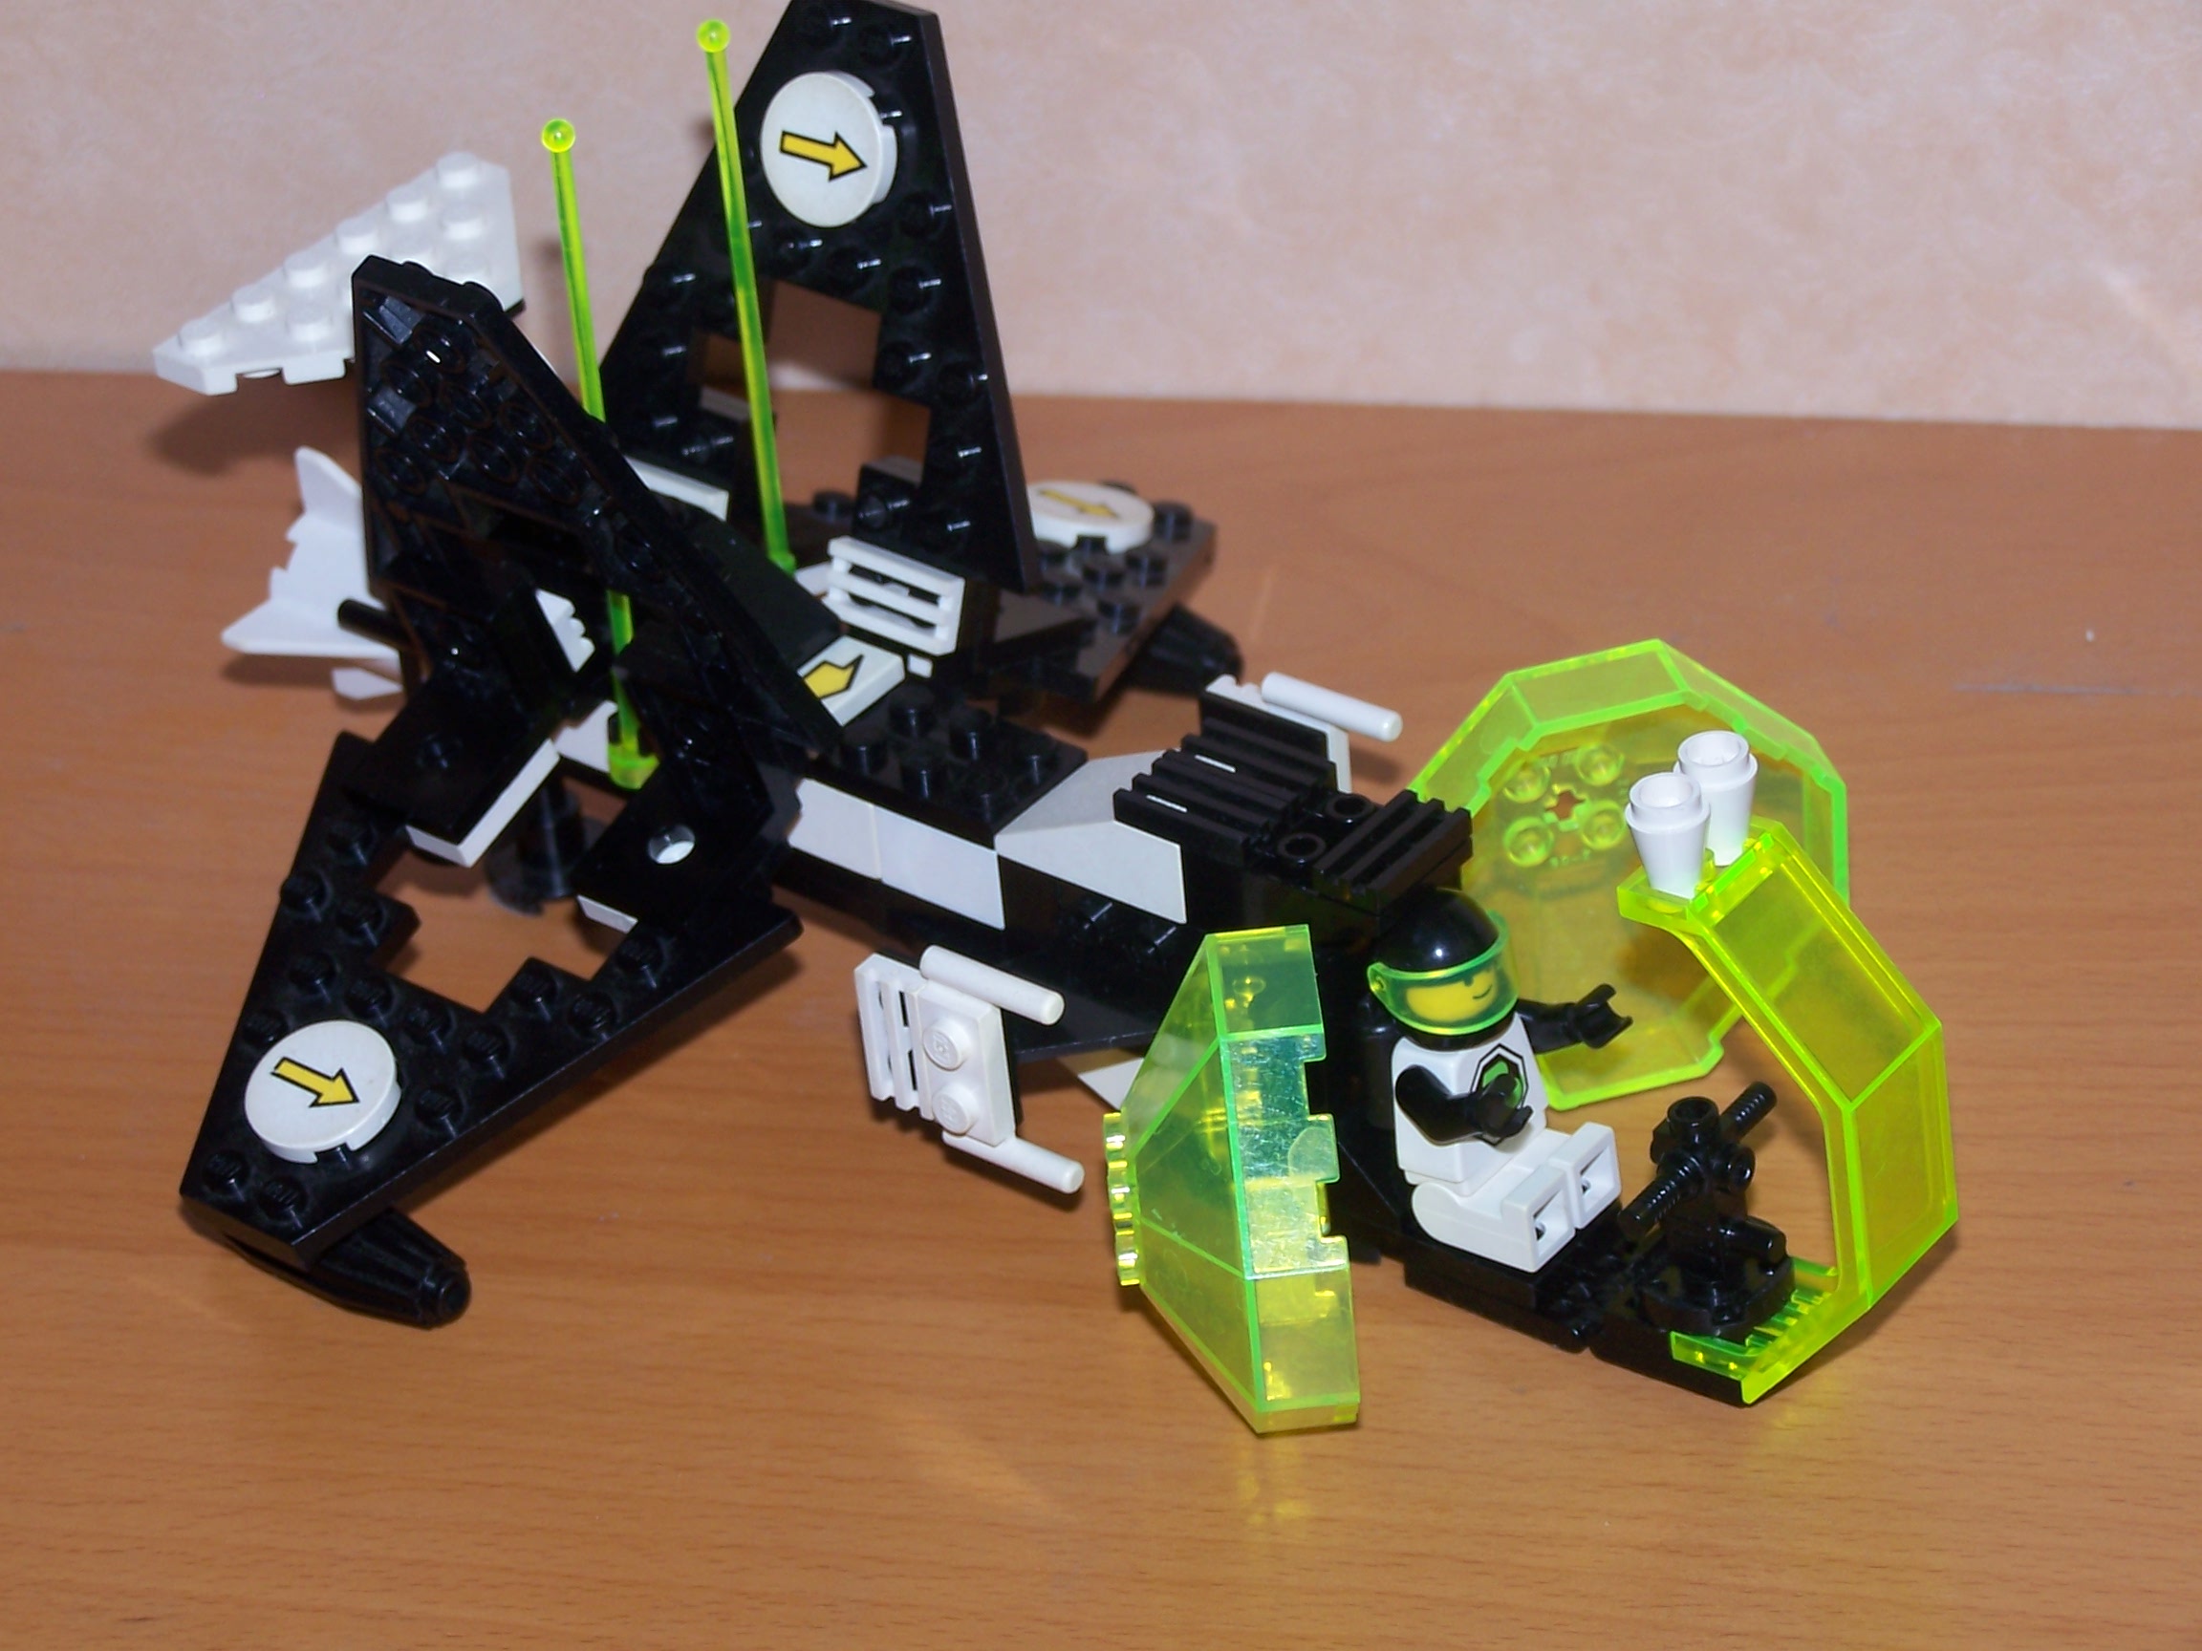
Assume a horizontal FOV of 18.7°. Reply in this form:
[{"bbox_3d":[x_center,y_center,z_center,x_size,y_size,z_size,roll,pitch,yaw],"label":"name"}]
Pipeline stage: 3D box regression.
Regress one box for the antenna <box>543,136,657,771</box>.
[{"bbox_3d":[-0.051,-0.037,0.670,0.007,0.077,0.007,-2,36,2],"label":"antenna"}]

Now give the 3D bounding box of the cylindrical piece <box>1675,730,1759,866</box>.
[{"bbox_3d":[0.057,-0.002,0.617,0.008,0.011,0.008,-7,31,4],"label":"cylindrical piece"}]

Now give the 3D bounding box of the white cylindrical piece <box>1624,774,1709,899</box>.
[{"bbox_3d":[0.052,0.002,0.612,0.008,0.011,0.008,-7,31,4],"label":"white cylindrical piece"}]

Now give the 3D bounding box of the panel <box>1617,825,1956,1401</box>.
[{"bbox_3d":[0.065,0.028,0.627,0.024,0.057,0.016,16,40,36],"label":"panel"}]

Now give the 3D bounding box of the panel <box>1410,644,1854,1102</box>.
[{"bbox_3d":[0.050,0.002,0.683,0.048,0.048,0.020,-12,35,-10],"label":"panel"}]

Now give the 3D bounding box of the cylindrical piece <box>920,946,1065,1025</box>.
[{"bbox_3d":[-0.010,0.015,0.646,0.016,0.003,0.003,21,42,32],"label":"cylindrical piece"}]

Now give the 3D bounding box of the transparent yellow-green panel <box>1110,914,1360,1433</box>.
[{"bbox_3d":[0.012,0.035,0.640,0.020,0.048,0.048,-5,35,0],"label":"transparent yellow-green panel"}]

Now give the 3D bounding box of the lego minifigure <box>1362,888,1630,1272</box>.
[{"bbox_3d":[0.039,0.023,0.650,0.021,0.033,0.024,21,42,32],"label":"lego minifigure"}]

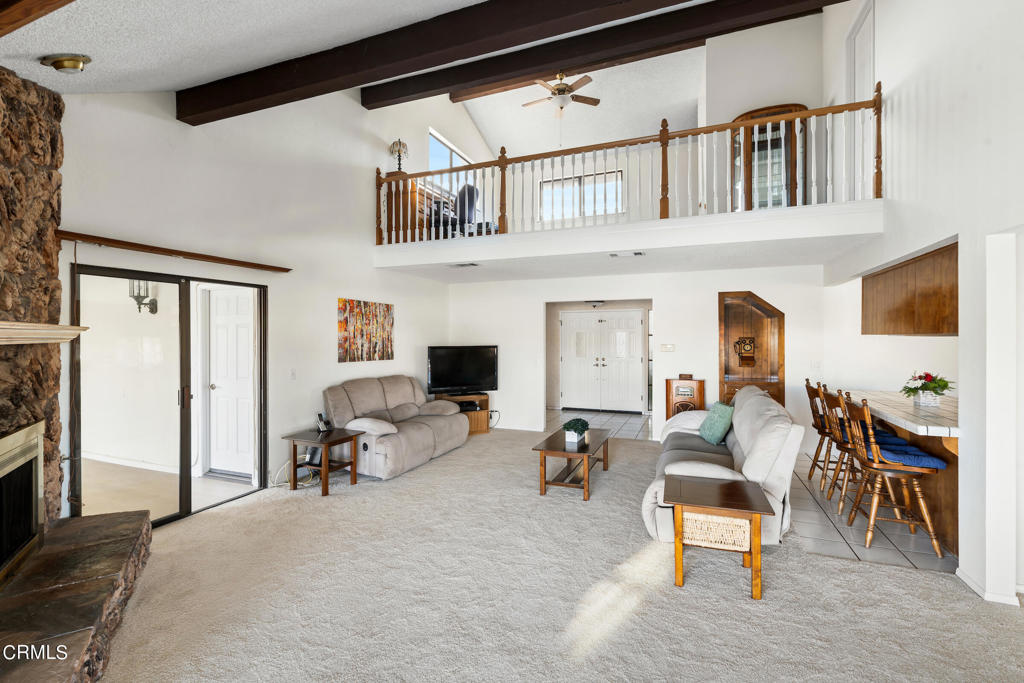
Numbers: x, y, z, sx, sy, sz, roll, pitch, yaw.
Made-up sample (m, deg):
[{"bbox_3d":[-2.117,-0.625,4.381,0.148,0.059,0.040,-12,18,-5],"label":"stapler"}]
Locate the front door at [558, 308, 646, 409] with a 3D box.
[{"bbox_3d":[1.775,0.391,8.548,1.660,2.060,0.100,0,0,22],"label":"front door"}]

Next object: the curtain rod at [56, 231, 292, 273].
[{"bbox_3d":[-2.666,-0.717,3.650,0.070,0.052,1.797,0,0,23],"label":"curtain rod"}]

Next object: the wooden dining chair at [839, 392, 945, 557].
[{"bbox_3d":[2.815,0.942,3.142,0.530,1.065,0.460,0,0,22],"label":"wooden dining chair"}]

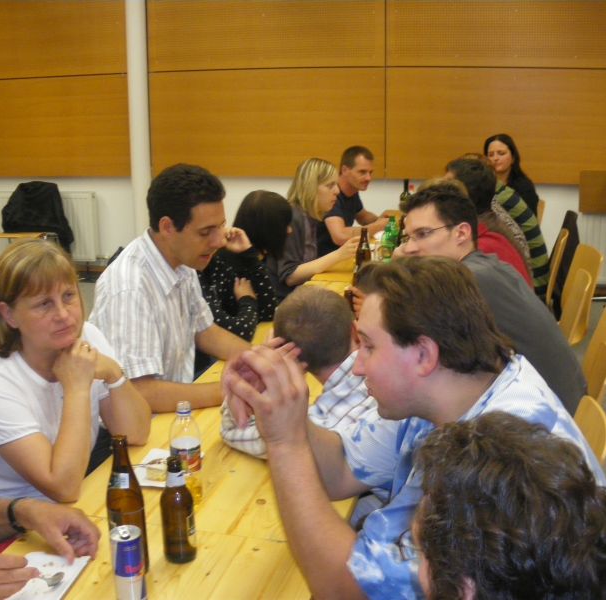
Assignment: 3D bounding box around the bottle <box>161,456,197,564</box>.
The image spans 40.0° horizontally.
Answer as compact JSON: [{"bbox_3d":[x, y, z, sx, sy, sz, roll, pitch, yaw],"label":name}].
[{"bbox_3d":[-0.228,0.381,1.535,0.060,0.205,0.060,0,13,0],"label":"bottle"}]

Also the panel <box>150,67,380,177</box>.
[{"bbox_3d":[-0.306,-1.374,6.462,1.870,0.830,0.050,3,14,12],"label":"panel"}]

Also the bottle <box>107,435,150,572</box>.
[{"bbox_3d":[-0.315,0.363,1.491,0.068,0.260,0.068,3,14,14],"label":"bottle"}]

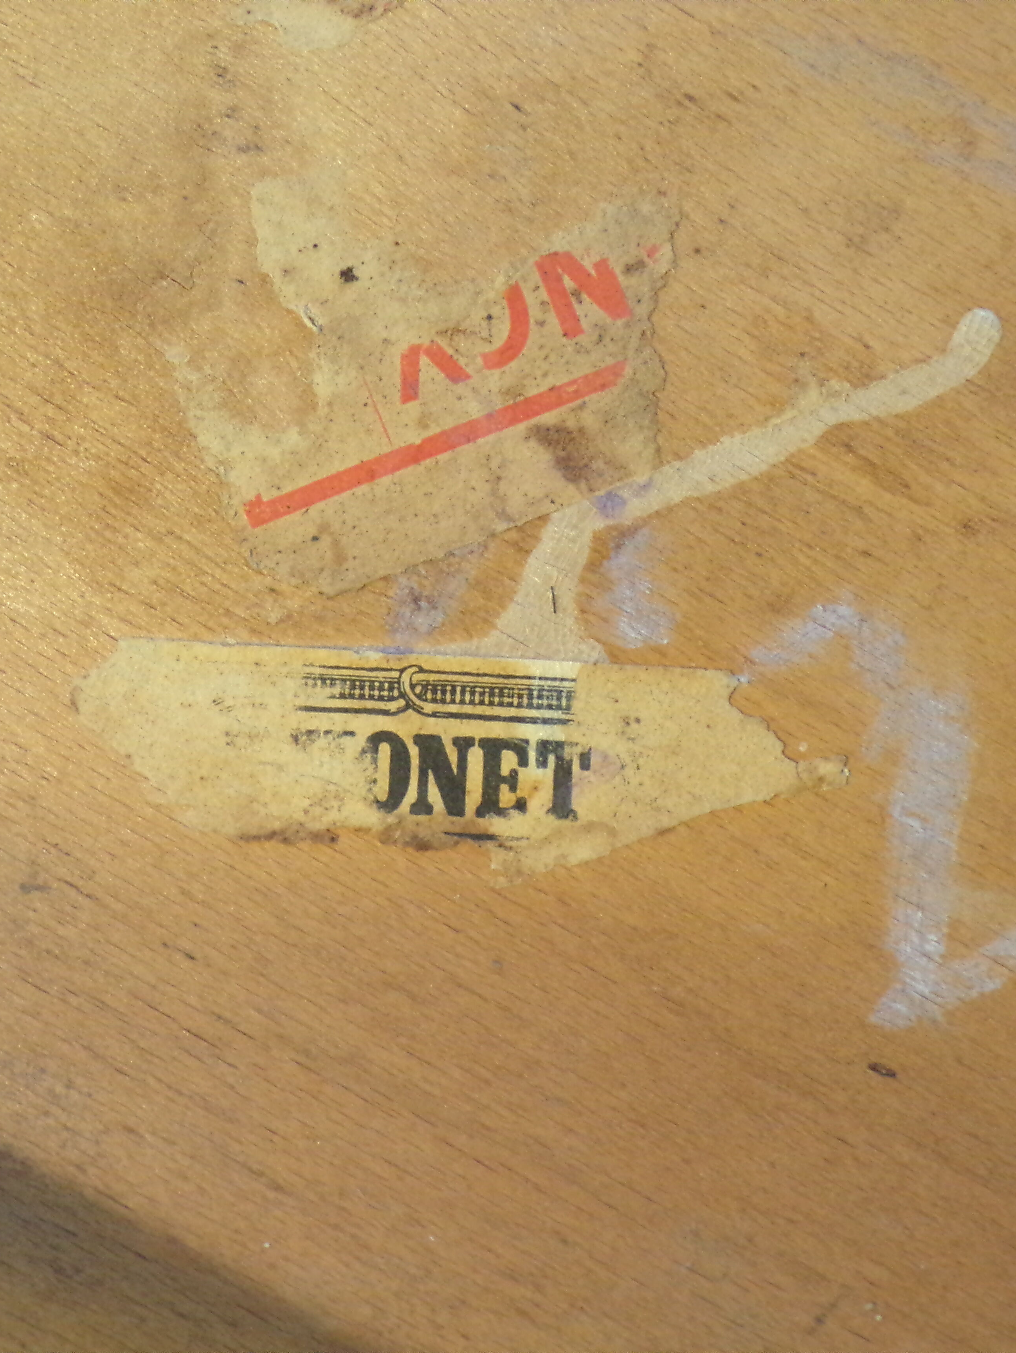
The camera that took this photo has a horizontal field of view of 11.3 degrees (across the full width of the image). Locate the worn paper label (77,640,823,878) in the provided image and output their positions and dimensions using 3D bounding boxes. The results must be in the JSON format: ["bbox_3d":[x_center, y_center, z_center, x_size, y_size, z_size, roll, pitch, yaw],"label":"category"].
[{"bbox_3d":[-0.005,0.008,0.430,0.062,0.001,0.019,3,90,0],"label":"worn paper label"}]

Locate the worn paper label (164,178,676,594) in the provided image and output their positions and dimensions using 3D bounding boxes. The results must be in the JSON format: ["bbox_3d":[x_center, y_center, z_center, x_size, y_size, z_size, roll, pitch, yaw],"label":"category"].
[{"bbox_3d":[-0.006,-0.028,0.430,0.043,0.001,0.035,-22,90,0],"label":"worn paper label"}]

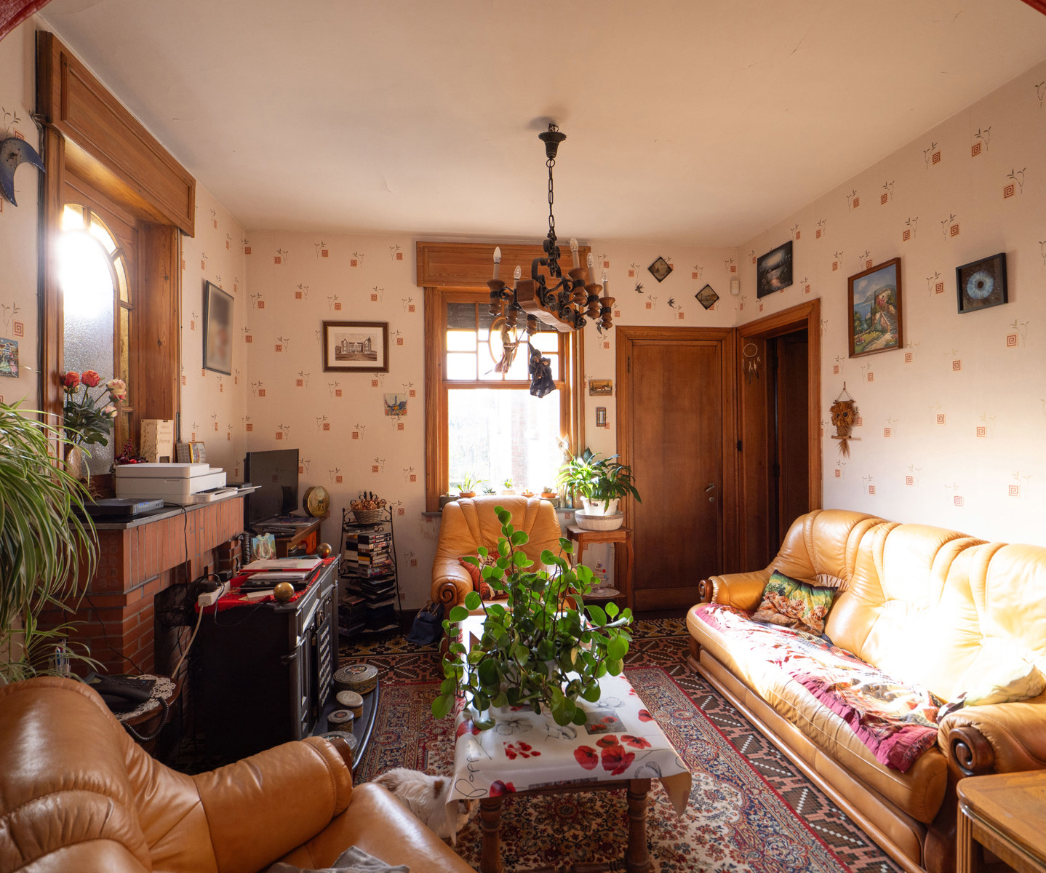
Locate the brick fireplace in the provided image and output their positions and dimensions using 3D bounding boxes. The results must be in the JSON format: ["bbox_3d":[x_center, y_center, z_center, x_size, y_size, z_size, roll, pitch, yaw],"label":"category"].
[{"bbox_3d":[-1.581,0.852,2.347,0.382,1.132,1.177,0,0,-8],"label":"brick fireplace"}]

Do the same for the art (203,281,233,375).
[{"bbox_3d":[-1.898,-0.659,3.373,0.025,0.528,0.407,2,0,-8],"label":"art"}]

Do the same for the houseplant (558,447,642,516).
[{"bbox_3d":[0.537,0.353,3.968,0.573,0.563,0.483,0,0,-8],"label":"houseplant"}]

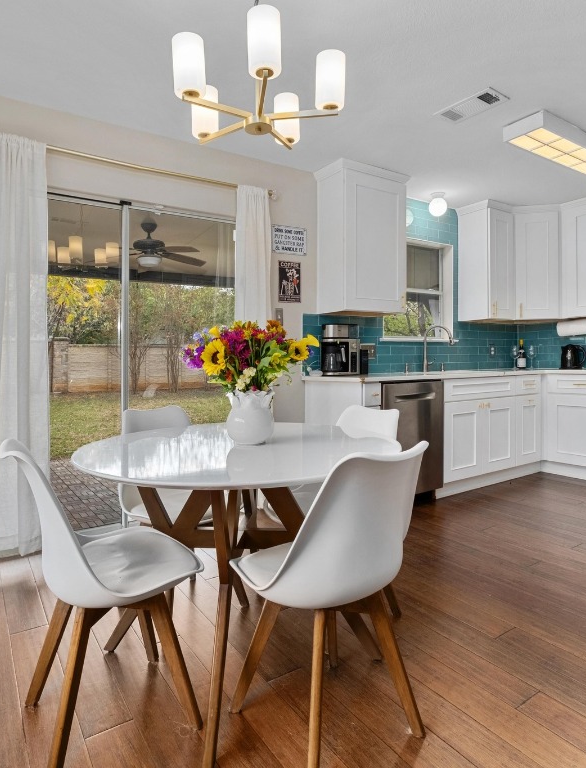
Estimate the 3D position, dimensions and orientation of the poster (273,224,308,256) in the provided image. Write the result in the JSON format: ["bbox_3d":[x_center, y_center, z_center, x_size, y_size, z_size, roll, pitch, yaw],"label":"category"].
[{"bbox_3d":[-0.023,-1.032,3.462,0.293,0.198,0.015,-1,1,-34],"label":"poster"}]

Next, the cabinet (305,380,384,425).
[{"bbox_3d":[0.333,0.417,3.325,0.167,0.876,0.637,-1,1,-34],"label":"cabinet"}]

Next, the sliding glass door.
[{"bbox_3d":[-1.034,-0.102,2.970,1.700,2.040,0.120,-2,2,-33],"label":"sliding glass door"}]

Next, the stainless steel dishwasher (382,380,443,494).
[{"bbox_3d":[0.665,0.375,3.516,0.608,0.816,0.627,-1,1,-34],"label":"stainless steel dishwasher"}]

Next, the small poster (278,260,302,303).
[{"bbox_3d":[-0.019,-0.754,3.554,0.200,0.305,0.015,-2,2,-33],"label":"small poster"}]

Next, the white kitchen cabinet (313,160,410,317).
[{"bbox_3d":[0.539,-1.047,3.634,0.664,1.023,0.352,-1,1,-34],"label":"white kitchen cabinet"}]

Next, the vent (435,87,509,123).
[{"bbox_3d":[1.026,-1.583,2.767,0.205,0.030,0.355,-2,2,-33],"label":"vent"}]

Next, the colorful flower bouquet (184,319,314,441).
[{"bbox_3d":[-0.157,-0.009,1.730,0.465,0.434,0.420,0,1,0],"label":"colorful flower bouquet"}]

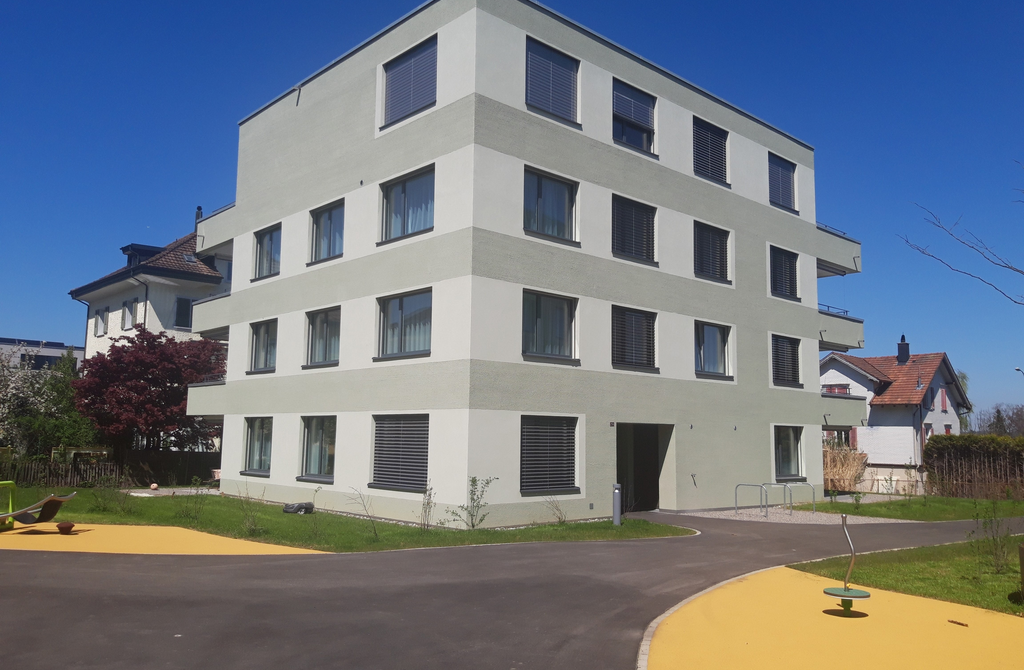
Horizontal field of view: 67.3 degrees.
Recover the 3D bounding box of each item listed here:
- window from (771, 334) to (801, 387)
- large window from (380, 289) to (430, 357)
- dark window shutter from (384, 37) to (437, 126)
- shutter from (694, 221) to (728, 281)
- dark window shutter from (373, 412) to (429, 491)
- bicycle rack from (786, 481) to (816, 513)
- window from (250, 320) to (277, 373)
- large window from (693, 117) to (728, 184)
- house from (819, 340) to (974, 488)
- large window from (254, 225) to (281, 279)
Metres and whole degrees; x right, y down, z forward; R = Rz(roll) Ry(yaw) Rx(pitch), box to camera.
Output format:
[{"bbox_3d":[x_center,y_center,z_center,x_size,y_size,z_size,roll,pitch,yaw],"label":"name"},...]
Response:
[{"bbox_3d":[8.451,0.825,23.905,1.756,1.483,0.200,7,-10,-41],"label":"window"},{"bbox_3d":[-2.499,-0.214,18.123,0.200,1.564,2.196,7,-9,-42],"label":"large window"},{"bbox_3d":[-2.447,-6.142,18.878,0.200,1.737,2.196,7,-9,-42],"label":"dark window shutter"},{"bbox_3d":[5.836,-2.463,22.771,1.797,1.523,0.130,7,-9,-42],"label":"shutter"},{"bbox_3d":[-2.557,2.704,17.788,0.200,1.711,2.196,7,-9,-42],"label":"dark window shutter"},{"bbox_3d":[7.264,4.115,19.454,0.060,0.744,0.840,7,-10,-41],"label":"bicycle rack"},{"bbox_3d":[-7.550,0.376,23.579,0.200,1.564,1.877,7,-9,-42],"label":"window"},{"bbox_3d":[5.645,-5.252,22.110,1.786,1.615,0.200,7,-10,-41],"label":"large window"},{"bbox_3d":[27.851,6.180,59.576,8.100,11.100,10.500,7,-9,-37],"label":"house"},{"bbox_3d":[-7.259,-2.500,23.331,0.180,1.460,1.843,7,-10,-43],"label":"large window"}]

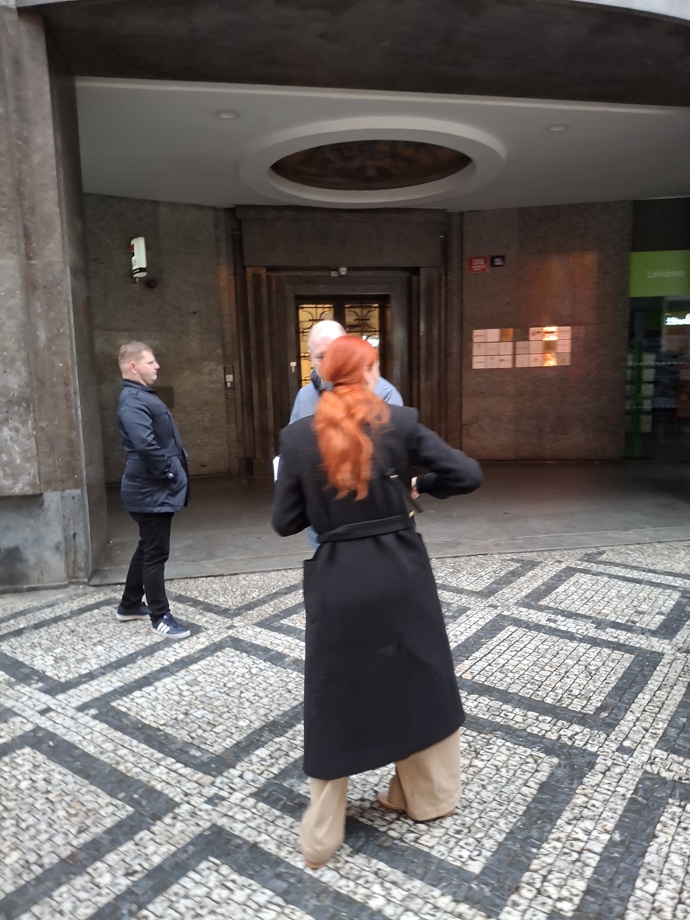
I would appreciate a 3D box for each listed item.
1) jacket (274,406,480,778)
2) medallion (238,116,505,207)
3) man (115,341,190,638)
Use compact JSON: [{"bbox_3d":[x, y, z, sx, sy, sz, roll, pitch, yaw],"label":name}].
[{"bbox_3d":[0.110,0.416,2.232,0.620,1.210,0.440,-4,9,-18],"label":"jacket"},{"bbox_3d":[0.330,-3.511,8.035,3.150,0.200,3.250,0,8,8],"label":"medallion"},{"bbox_3d":[-1.166,0.173,4.132,0.480,1.780,0.560,-1,8,2],"label":"man"}]

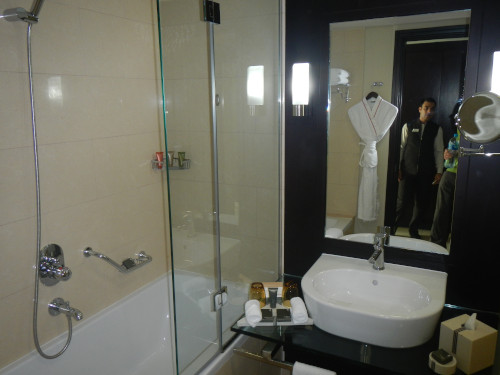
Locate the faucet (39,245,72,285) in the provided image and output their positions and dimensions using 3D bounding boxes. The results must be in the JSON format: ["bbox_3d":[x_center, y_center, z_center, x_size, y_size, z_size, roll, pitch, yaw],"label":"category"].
[{"bbox_3d":[-0.866,0.363,1.842,0.100,0.185,0.122,5,13,28],"label":"faucet"}]

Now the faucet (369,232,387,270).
[{"bbox_3d":[0.577,0.305,1.827,0.050,0.172,0.170,5,13,28],"label":"faucet"}]

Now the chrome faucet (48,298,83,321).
[{"bbox_3d":[-0.838,0.569,1.871,0.156,0.080,0.080,5,13,28],"label":"chrome faucet"}]

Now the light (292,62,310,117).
[{"bbox_3d":[0.245,-0.471,1.942,0.078,0.252,0.086,5,13,28],"label":"light"}]

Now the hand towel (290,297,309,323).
[{"bbox_3d":[0.215,0.530,1.759,0.062,0.060,0.135,-1,12,0],"label":"hand towel"}]

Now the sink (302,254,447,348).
[{"bbox_3d":[0.513,0.491,1.751,0.575,0.160,0.515,5,13,28],"label":"sink"}]

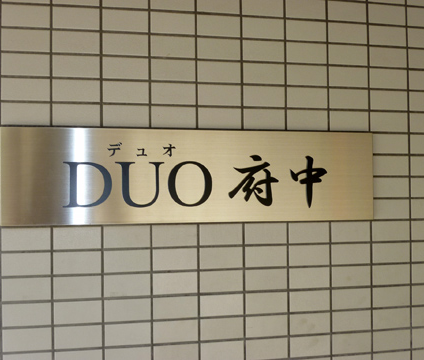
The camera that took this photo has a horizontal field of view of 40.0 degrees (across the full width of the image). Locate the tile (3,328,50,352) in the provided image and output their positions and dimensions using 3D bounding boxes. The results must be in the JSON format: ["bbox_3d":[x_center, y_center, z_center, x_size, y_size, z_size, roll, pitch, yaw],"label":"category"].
[{"bbox_3d":[-0.370,0.318,1.159,0.095,0.045,0.008,0,-2,-13],"label":"tile"}]

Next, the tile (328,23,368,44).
[{"bbox_3d":[0.307,-0.333,1.329,0.095,0.045,0.008,0,-2,-13],"label":"tile"}]

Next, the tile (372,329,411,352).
[{"bbox_3d":[0.411,0.366,1.332,0.095,0.045,0.008,0,-2,-13],"label":"tile"}]

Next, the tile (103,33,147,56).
[{"bbox_3d":[-0.180,-0.282,1.219,0.095,0.045,0.008,0,-2,-13],"label":"tile"}]

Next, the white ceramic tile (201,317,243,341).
[{"bbox_3d":[0.020,0.317,1.247,0.096,0.045,0.009,0,-2,-13],"label":"white ceramic tile"}]

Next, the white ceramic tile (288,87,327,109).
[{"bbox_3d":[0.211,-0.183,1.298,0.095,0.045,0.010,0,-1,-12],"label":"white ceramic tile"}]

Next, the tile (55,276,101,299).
[{"bbox_3d":[-0.274,0.218,1.184,0.096,0.045,0.009,0,-2,-13],"label":"tile"}]

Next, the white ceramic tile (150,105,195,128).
[{"bbox_3d":[-0.081,-0.133,1.237,0.095,0.045,0.008,0,-2,-13],"label":"white ceramic tile"}]

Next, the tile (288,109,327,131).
[{"bbox_3d":[0.212,-0.133,1.304,0.095,0.045,0.008,0,-2,-13],"label":"tile"}]

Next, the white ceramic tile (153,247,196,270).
[{"bbox_3d":[-0.079,0.168,1.228,0.095,0.045,0.008,0,-2,-13],"label":"white ceramic tile"}]

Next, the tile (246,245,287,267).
[{"bbox_3d":[0.116,0.167,1.272,0.095,0.045,0.008,0,-2,-13],"label":"tile"}]

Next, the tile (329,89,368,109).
[{"bbox_3d":[0.309,-0.183,1.325,0.095,0.045,0.008,0,-2,-13],"label":"tile"}]

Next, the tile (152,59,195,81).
[{"bbox_3d":[-0.082,-0.232,1.239,0.095,0.045,0.008,0,-2,-13],"label":"tile"}]

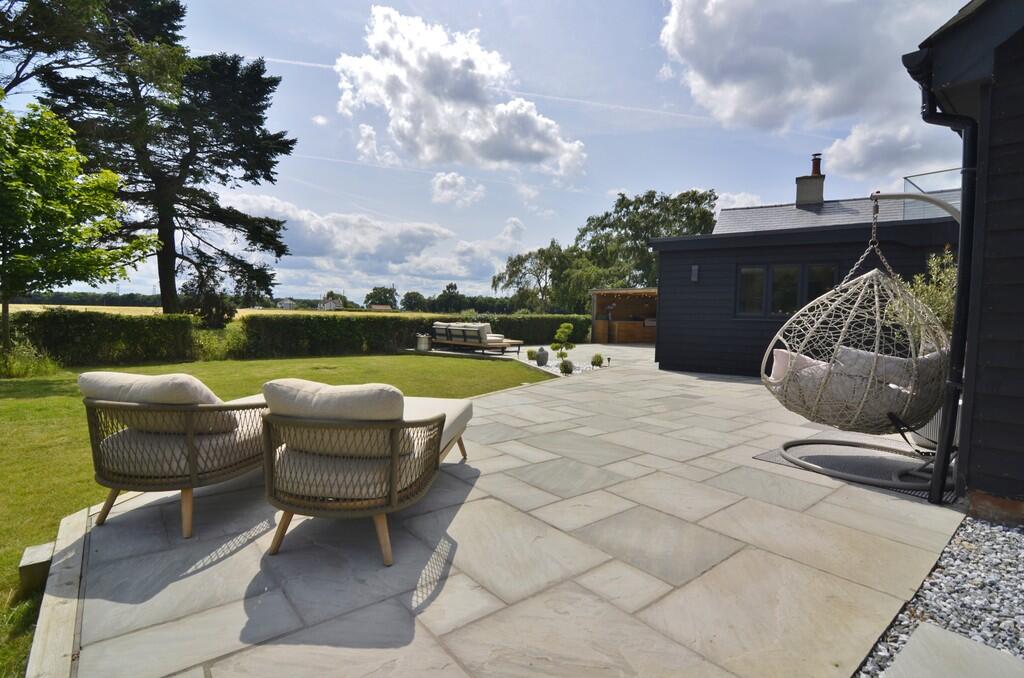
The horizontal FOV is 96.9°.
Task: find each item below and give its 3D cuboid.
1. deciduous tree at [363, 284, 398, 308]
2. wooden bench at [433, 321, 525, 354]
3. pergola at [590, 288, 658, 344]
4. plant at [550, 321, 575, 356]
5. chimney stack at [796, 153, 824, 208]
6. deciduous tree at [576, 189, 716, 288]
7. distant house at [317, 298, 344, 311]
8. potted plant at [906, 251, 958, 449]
[{"bbox_3d":[-64.200,-20.300,220.000,16.000,12.000,15.000,-1,4,-16],"label":"deciduous tree"},{"bbox_3d":[-1.000,0.040,13.400,1.400,0.840,2.650,-3,5,-44],"label":"wooden bench"},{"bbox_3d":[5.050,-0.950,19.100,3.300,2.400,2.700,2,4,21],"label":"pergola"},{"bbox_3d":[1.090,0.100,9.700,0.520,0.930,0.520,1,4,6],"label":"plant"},{"bbox_3d":[9.170,-4.900,14.000,0.680,1.580,0.620,2,4,21],"label":"chimney stack"},{"bbox_3d":[11.200,-6.200,38.000,10.800,10.600,10.000,1,4,16],"label":"deciduous tree"},{"bbox_3d":[-100.000,-19.300,250.000,14.000,6.700,9.000,-1,4,-14],"label":"distant house"},{"bbox_3d":[3.970,0.070,4.270,0.620,1.800,0.620,4,5,43],"label":"potted plant"}]

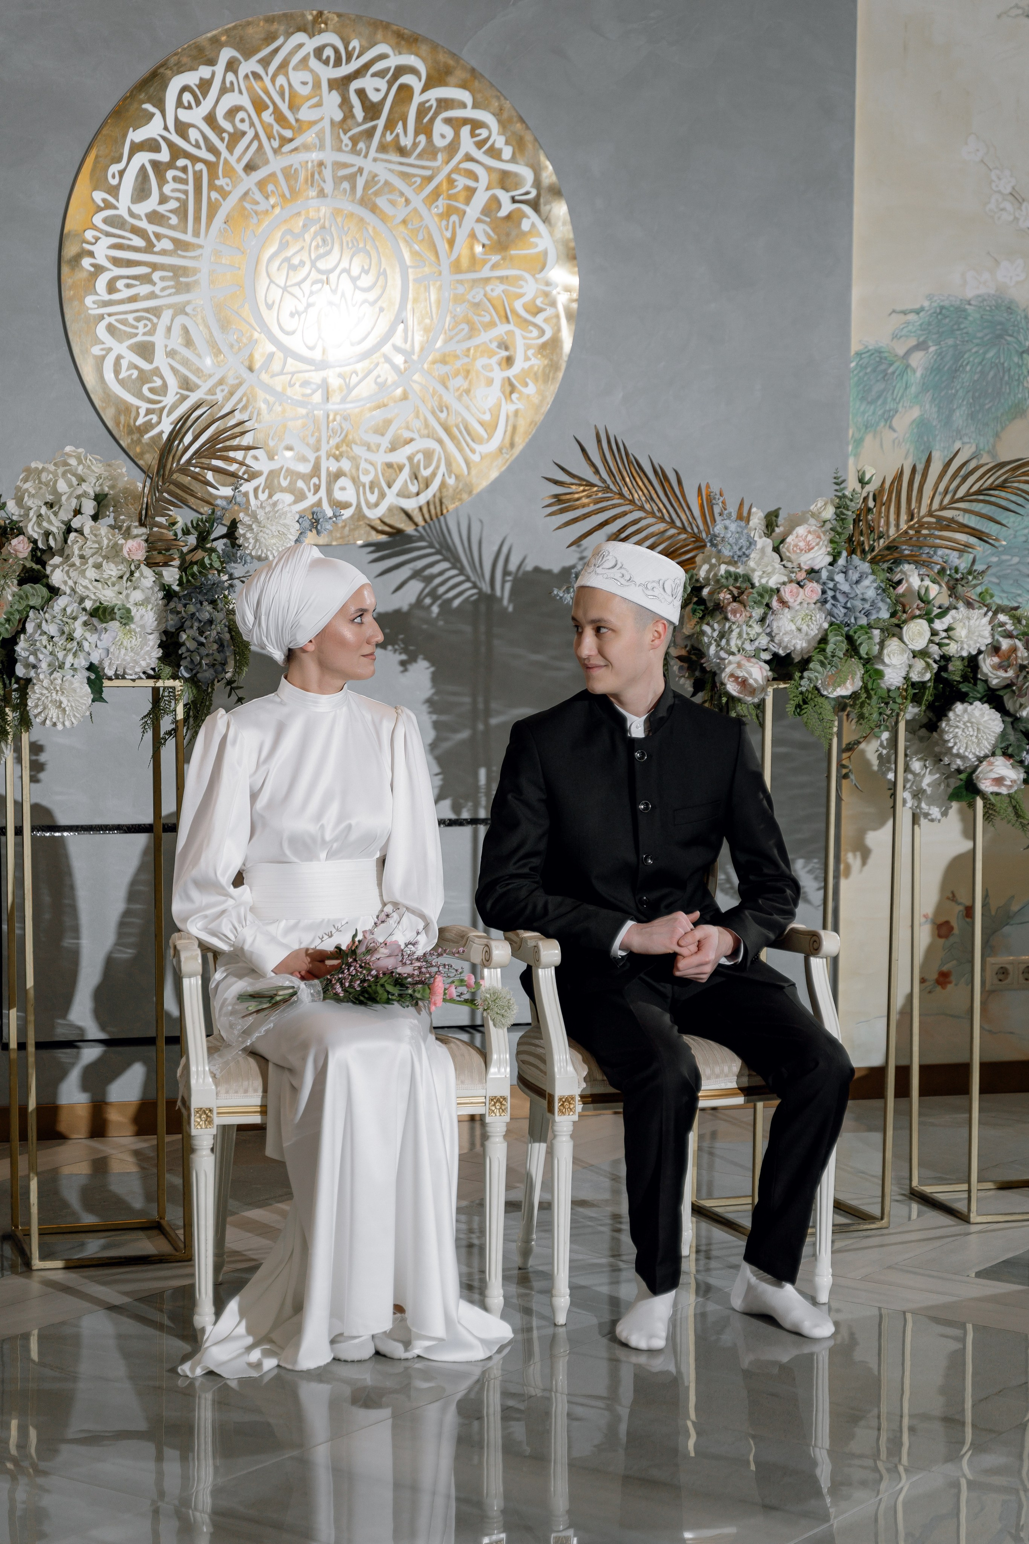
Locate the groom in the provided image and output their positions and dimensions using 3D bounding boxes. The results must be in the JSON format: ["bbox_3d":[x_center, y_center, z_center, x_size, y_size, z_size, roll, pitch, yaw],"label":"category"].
[{"bbox_3d":[0.253,0.273,5.075,0.600,1.370,0.700,-1,5,-15],"label":"groom"}]

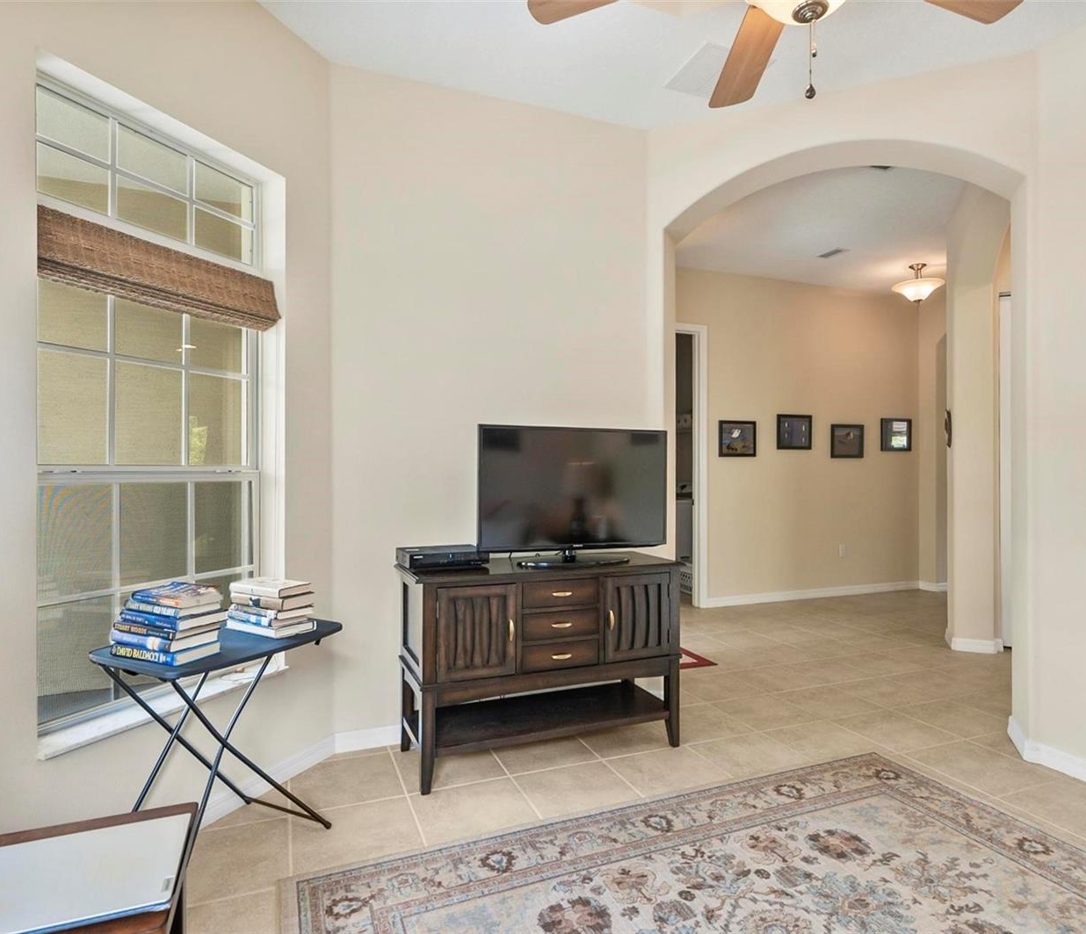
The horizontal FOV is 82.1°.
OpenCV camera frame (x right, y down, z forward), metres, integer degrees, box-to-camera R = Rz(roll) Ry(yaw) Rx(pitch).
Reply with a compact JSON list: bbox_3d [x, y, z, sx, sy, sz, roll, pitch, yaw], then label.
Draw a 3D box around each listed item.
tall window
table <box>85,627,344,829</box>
[{"bbox_3d":[-1.439,-0.194,2.308,0.070,2.050,0.910,-1,-1,25],"label":"tall window"},{"bbox_3d":[-1.046,0.909,2.018,0.430,0.695,0.660,-1,-1,25],"label":"table"}]

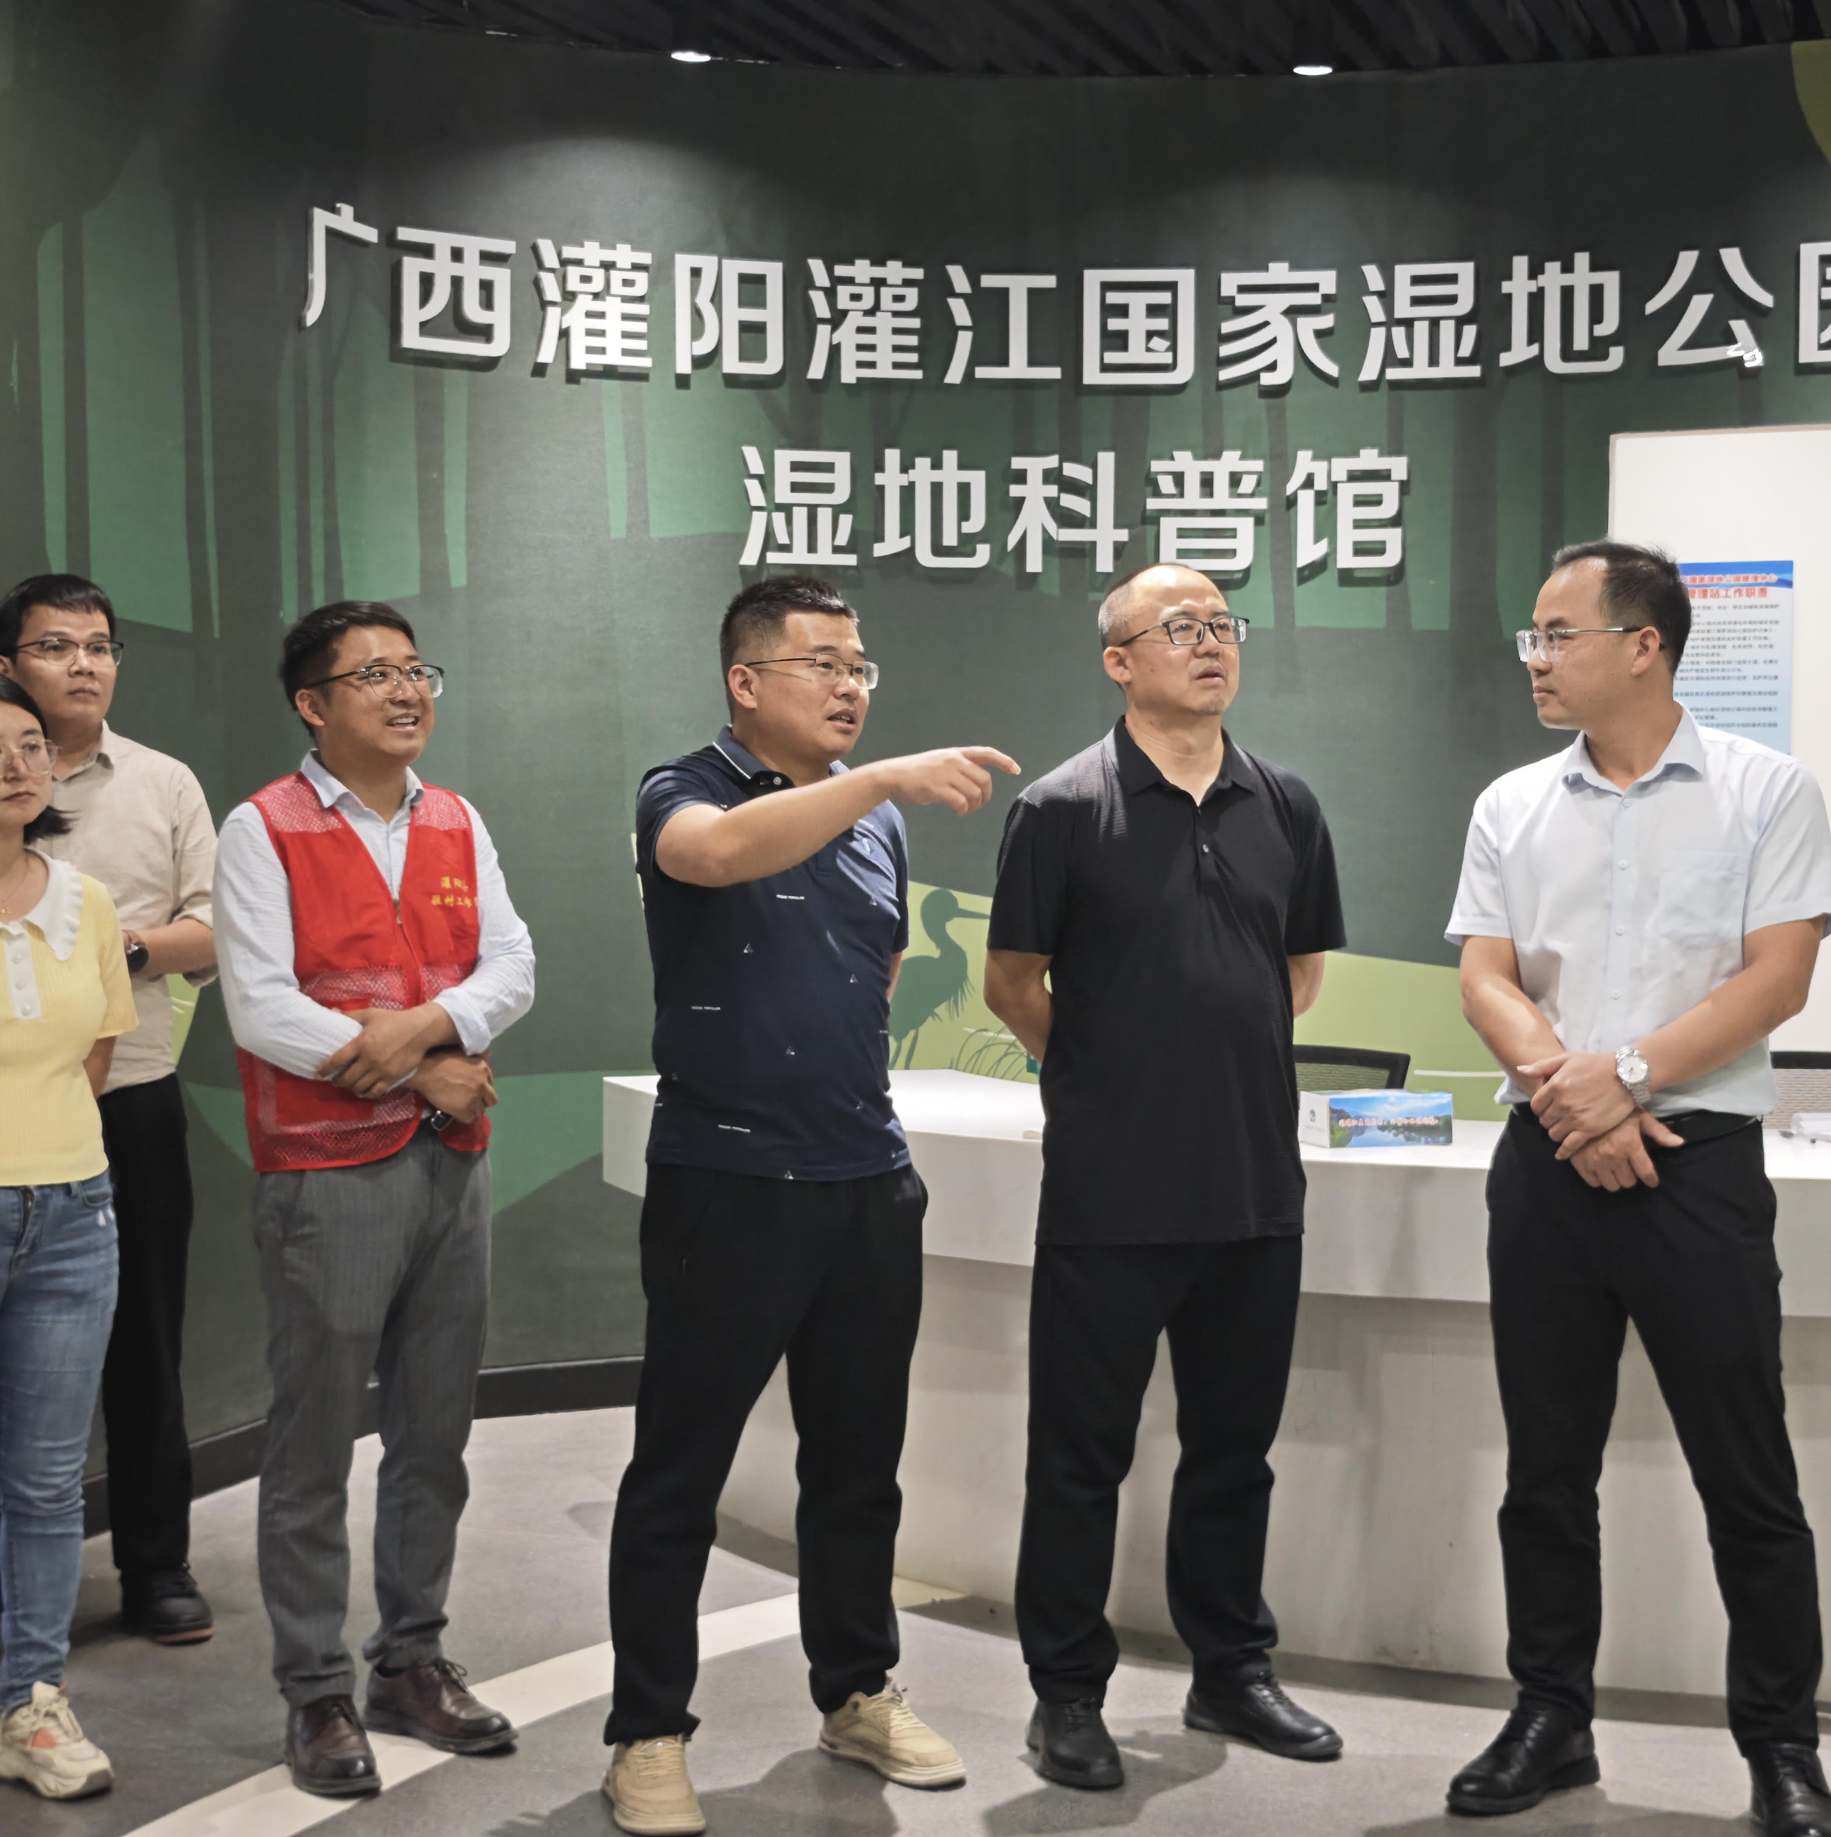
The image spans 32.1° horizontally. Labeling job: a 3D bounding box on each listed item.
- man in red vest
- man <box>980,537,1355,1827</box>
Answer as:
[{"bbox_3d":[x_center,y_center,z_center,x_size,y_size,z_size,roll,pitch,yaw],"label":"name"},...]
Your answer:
[{"bbox_3d":[-0.774,0.378,4.548,0.400,1.662,0.480,2,2,44],"label":"man in red vest"},{"bbox_3d":[0.365,0.351,4.596,0.530,1.721,0.400,-1,2,-27],"label":"man"}]

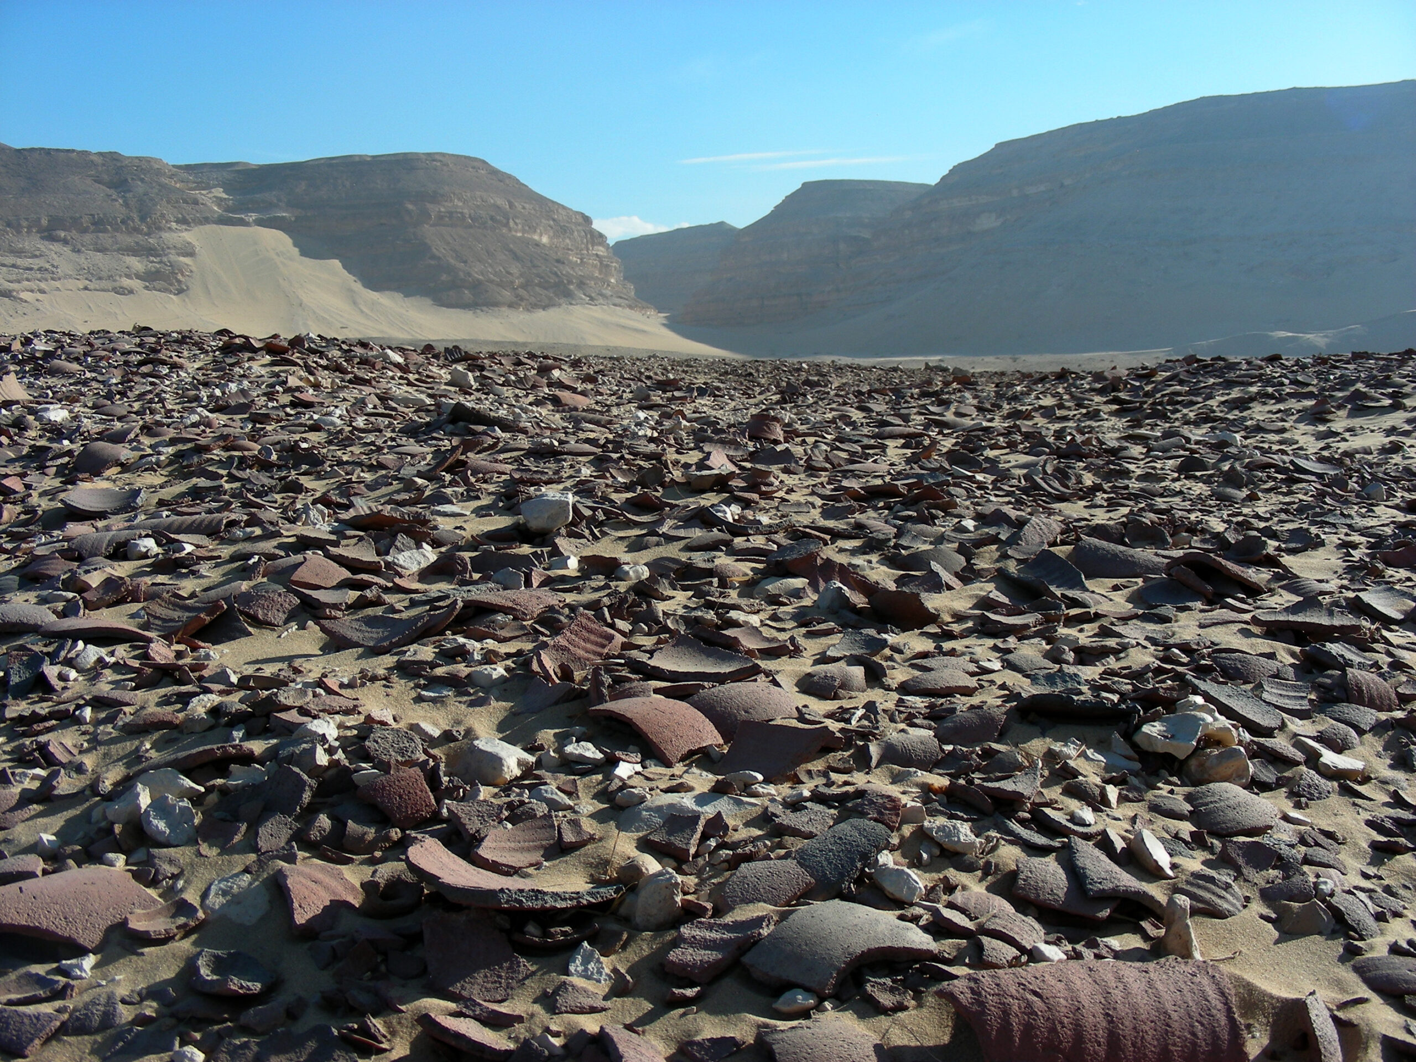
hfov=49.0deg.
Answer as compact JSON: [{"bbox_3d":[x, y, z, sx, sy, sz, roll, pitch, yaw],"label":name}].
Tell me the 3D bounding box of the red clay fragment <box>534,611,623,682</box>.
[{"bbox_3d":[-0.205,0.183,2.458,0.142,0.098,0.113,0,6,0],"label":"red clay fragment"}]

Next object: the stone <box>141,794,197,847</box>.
[{"bbox_3d":[-0.604,0.324,1.742,0.058,0.056,0.038,1,7,10],"label":"stone"}]

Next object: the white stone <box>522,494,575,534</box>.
[{"bbox_3d":[-0.484,-0.052,4.729,0.159,0.117,0.127,1,7,5],"label":"white stone"}]

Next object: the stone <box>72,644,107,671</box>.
[{"bbox_3d":[-0.988,0.202,2.480,0.057,0.037,0.042,0,6,0],"label":"stone"}]

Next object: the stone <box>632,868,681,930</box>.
[{"bbox_3d":[-0.048,0.354,1.491,0.044,0.055,0.040,1,7,10],"label":"stone"}]

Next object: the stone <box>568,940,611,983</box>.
[{"bbox_3d":[-0.104,0.379,1.365,0.037,0.034,0.026,2,7,15],"label":"stone"}]

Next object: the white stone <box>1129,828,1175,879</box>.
[{"bbox_3d":[0.431,0.313,1.510,0.045,0.045,0.029,0,6,0],"label":"white stone"}]

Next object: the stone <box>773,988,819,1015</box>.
[{"bbox_3d":[0.068,0.362,1.195,0.036,0.018,0.027,0,6,0],"label":"stone"}]

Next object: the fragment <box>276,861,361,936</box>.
[{"bbox_3d":[-0.323,0.306,1.294,0.062,0.022,0.068,1,37,11],"label":"fragment"}]

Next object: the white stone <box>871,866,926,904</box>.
[{"bbox_3d":[0.193,0.356,1.569,0.052,0.032,0.034,3,7,25],"label":"white stone"}]

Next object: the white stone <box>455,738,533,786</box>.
[{"bbox_3d":[-0.274,0.296,1.998,0.097,0.053,0.066,3,7,25],"label":"white stone"}]

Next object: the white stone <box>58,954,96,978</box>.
[{"bbox_3d":[-0.483,0.334,1.191,0.025,0.017,0.018,0,7,0],"label":"white stone"}]

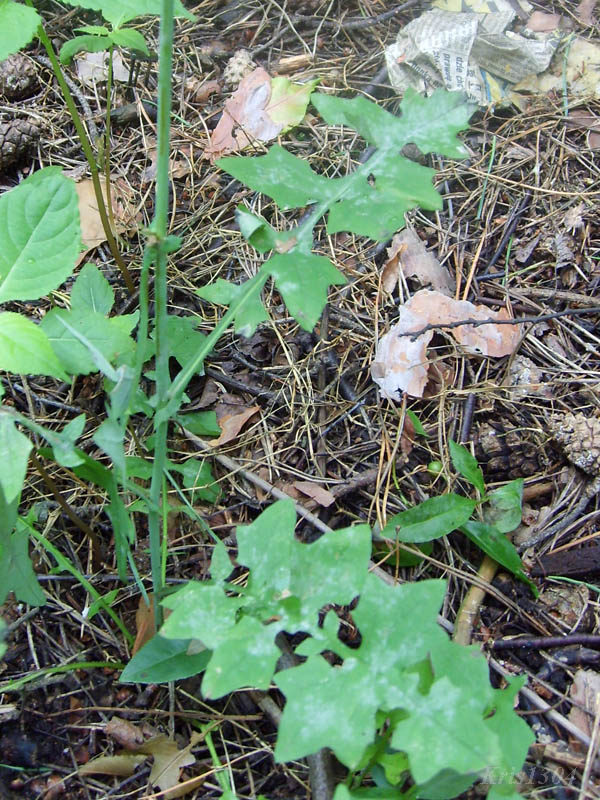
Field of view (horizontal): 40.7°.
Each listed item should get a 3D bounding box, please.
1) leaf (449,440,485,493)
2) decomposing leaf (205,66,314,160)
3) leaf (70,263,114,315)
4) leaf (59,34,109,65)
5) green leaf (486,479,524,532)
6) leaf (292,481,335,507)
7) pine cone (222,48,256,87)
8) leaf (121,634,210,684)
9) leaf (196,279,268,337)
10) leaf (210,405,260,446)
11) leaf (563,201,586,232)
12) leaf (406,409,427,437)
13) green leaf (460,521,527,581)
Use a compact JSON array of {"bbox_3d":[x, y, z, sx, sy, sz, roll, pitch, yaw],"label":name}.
[{"bbox_3d":[0.111,0.043,0.535,0.017,0.012,0.040,-29,68,-5],"label":"leaf"},{"bbox_3d":[-0.029,-0.196,0.548,0.097,0.020,0.057,-40,73,-15],"label":"decomposing leaf"},{"bbox_3d":[-0.124,-0.067,0.487,0.025,0.014,0.041,-5,60,-3],"label":"leaf"},{"bbox_3d":[-0.112,-0.183,0.421,0.028,0.012,0.016,-20,69,-8],"label":"leaf"},{"bbox_3d":[0.111,0.057,0.442,0.022,0.016,0.034,5,60,3],"label":"green leaf"},{"bbox_3d":[0.008,0.052,0.463,0.024,0.007,0.011,40,68,20],"label":"leaf"},{"bbox_3d":[-0.043,-0.236,0.586,0.032,0.027,0.028,0,53,0],"label":"pine cone"},{"bbox_3d":[-0.072,0.142,0.439,0.053,0.012,0.029,-20,61,-15],"label":"leaf"},{"bbox_3d":[-0.036,-0.049,0.440,0.040,0.014,0.032,-4,74,-4],"label":"leaf"},{"bbox_3d":[-0.045,0.016,0.561,0.044,0.018,0.023,-41,71,-20],"label":"leaf"},{"bbox_3d":[0.192,-0.129,0.567,0.014,0.008,0.029,12,61,7],"label":"leaf"},{"bbox_3d":[0.058,0.012,0.402,0.009,0.008,0.019,-29,71,-11],"label":"leaf"},{"bbox_3d":[0.109,0.082,0.429,0.014,0.015,0.054,-38,67,-20],"label":"green leaf"}]

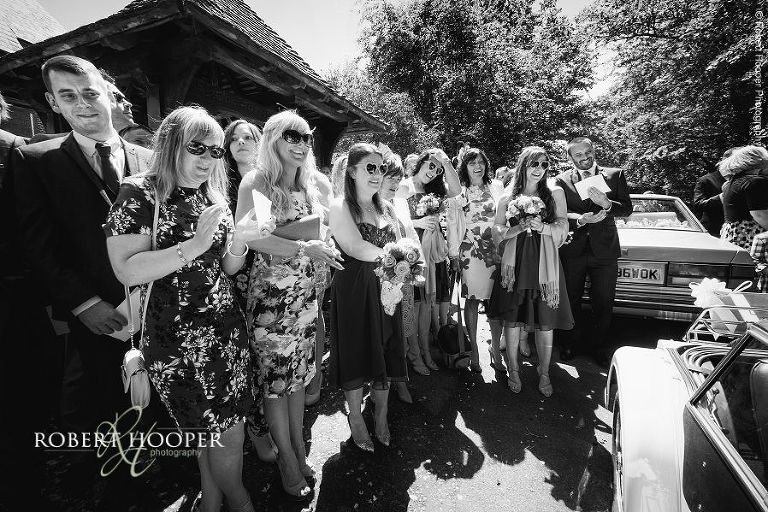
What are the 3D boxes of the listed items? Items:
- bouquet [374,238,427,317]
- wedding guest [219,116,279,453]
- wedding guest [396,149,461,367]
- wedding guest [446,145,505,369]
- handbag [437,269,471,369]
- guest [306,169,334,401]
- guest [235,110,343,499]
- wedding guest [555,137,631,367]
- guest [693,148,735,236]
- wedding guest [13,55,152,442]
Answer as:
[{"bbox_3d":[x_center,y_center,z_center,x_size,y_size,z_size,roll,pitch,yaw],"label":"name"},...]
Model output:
[{"bbox_3d":[0.076,0.096,1.570,0.230,0.340,0.220,0,8,0],"label":"bouquet"},{"bbox_3d":[-0.685,0.225,1.620,0.320,1.710,0.440,7,11,43],"label":"wedding guest"},{"bbox_3d":[0.331,0.065,2.379,0.520,1.660,0.420,-4,9,-25],"label":"wedding guest"},{"bbox_3d":[0.714,0.068,2.470,0.470,1.706,0.380,1,11,7],"label":"wedding guest"},{"bbox_3d":[0.532,0.471,2.450,0.250,0.720,0.180,-3,9,-20],"label":"handbag"},{"bbox_3d":[-0.481,0.166,2.013,0.460,1.680,0.360,-7,13,-33],"label":"guest"},{"bbox_3d":[-0.414,0.245,1.402,0.460,1.710,0.460,-7,11,-42],"label":"guest"},{"bbox_3d":[1.675,-0.017,2.571,0.560,1.810,0.460,5,10,33],"label":"wedding guest"},{"bbox_3d":[3.641,-0.186,3.525,0.550,1.820,0.420,-1,11,-6],"label":"guest"},{"bbox_3d":[-1.040,0.250,1.240,0.350,1.830,0.500,4,9,30],"label":"wedding guest"}]

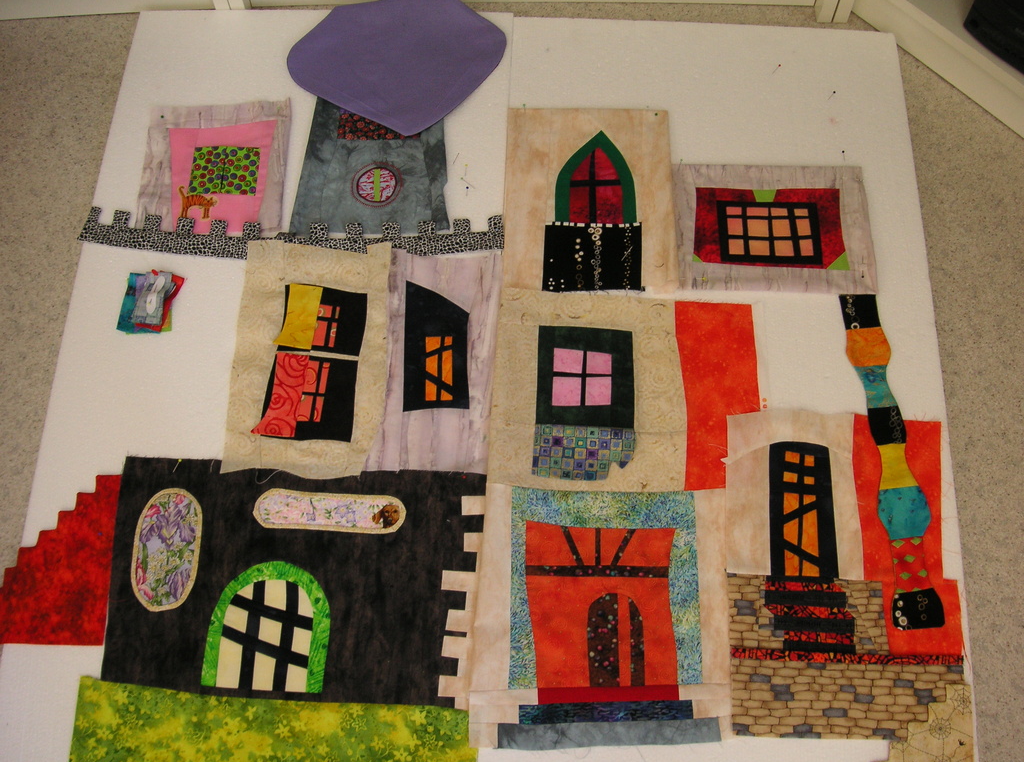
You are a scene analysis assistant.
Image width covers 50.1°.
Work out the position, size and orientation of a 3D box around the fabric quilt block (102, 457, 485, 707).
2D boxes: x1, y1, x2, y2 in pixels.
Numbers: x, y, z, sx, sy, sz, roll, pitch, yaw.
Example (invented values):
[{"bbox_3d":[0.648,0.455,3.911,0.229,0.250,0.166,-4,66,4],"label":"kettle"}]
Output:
[{"bbox_3d":[-0.276,0.242,1.361,0.465,0.006,0.293,3,68,2],"label":"fabric quilt block"}]

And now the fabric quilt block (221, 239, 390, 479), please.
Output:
[{"bbox_3d":[-0.275,-0.036,1.476,0.199,0.006,0.343,1,68,1],"label":"fabric quilt block"}]

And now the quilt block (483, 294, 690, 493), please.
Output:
[{"bbox_3d":[0.106,0.010,1.451,0.253,0.006,0.281,3,68,2],"label":"quilt block"}]

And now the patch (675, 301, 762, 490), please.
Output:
[{"bbox_3d":[0.276,0.015,1.446,0.107,0.006,0.268,1,68,1],"label":"patch"}]

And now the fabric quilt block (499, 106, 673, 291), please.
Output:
[{"bbox_3d":[0.119,-0.280,1.673,0.258,0.010,0.324,2,67,1],"label":"fabric quilt block"}]

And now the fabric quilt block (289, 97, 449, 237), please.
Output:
[{"bbox_3d":[-0.199,-0.323,1.592,0.225,0.006,0.246,1,68,1],"label":"fabric quilt block"}]

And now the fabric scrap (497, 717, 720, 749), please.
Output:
[{"bbox_3d":[0.114,0.413,1.285,0.260,0.006,0.031,-1,68,0],"label":"fabric scrap"}]

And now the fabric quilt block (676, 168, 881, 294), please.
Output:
[{"bbox_3d":[0.367,-0.218,1.540,0.270,0.006,0.204,1,68,1],"label":"fabric quilt block"}]

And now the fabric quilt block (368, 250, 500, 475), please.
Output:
[{"bbox_3d":[-0.102,-0.035,1.472,0.160,0.006,0.327,2,68,2],"label":"fabric quilt block"}]

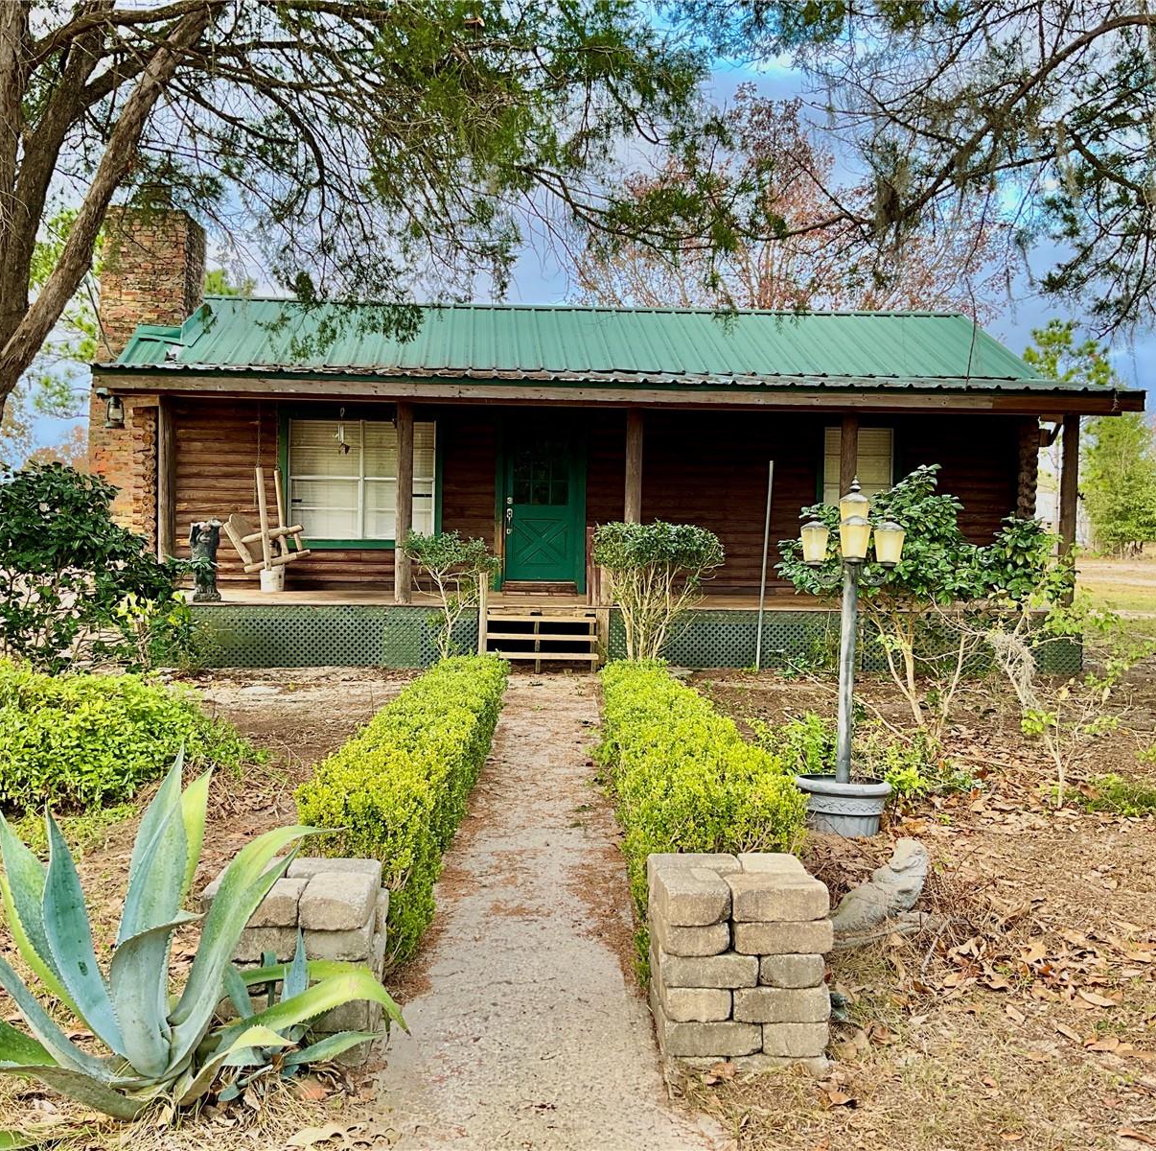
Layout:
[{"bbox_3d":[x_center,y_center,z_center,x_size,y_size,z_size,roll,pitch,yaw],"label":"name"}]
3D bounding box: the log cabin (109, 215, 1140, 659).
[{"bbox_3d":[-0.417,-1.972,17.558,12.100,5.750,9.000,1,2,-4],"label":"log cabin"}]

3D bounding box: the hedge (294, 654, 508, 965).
[{"bbox_3d":[-0.886,0.984,7.836,0.570,0.450,6.800,1,2,-1],"label":"hedge"}]

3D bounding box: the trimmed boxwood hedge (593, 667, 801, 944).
[{"bbox_3d":[0.513,1.008,7.836,0.630,0.450,6.800,1,2,-1],"label":"trimmed boxwood hedge"}]

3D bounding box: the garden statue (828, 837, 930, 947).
[{"bbox_3d":[0.991,1.161,4.879,0.540,0.350,0.300,0,2,-30],"label":"garden statue"}]

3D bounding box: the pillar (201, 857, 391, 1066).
[{"bbox_3d":[-0.808,1.093,3.717,0.470,0.500,0.355,1,2,-2],"label":"pillar"}]

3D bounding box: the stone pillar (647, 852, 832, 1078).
[{"bbox_3d":[0.459,1.109,3.717,0.465,0.530,0.355,1,2,-4],"label":"stone pillar"}]

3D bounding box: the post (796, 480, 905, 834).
[{"bbox_3d":[1.369,0.394,6.515,0.520,1.790,0.490,1,2,0],"label":"post"}]

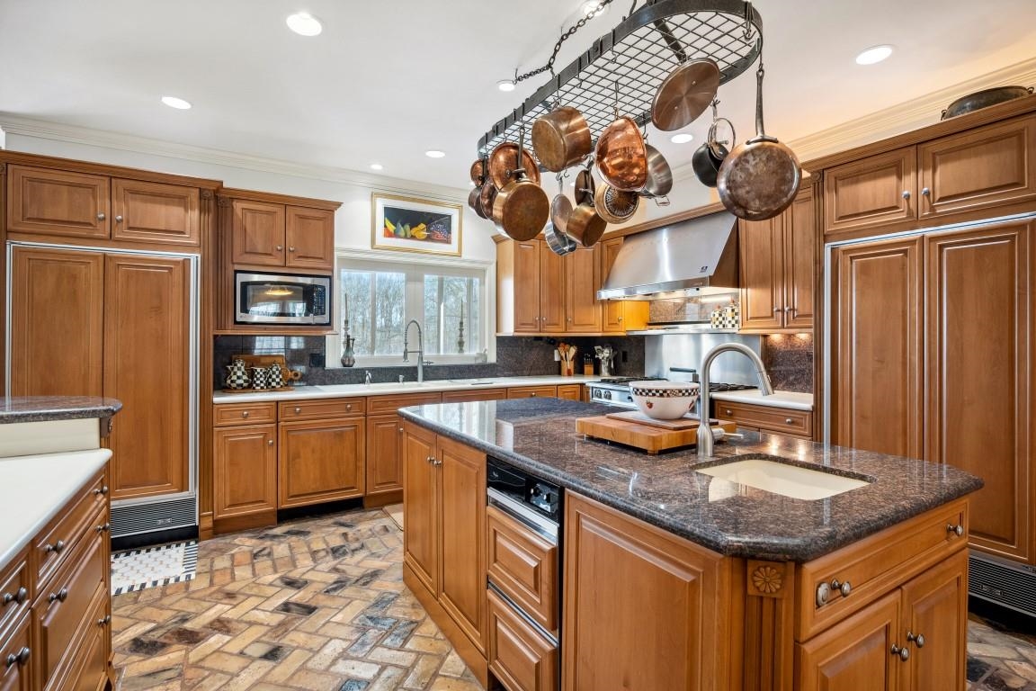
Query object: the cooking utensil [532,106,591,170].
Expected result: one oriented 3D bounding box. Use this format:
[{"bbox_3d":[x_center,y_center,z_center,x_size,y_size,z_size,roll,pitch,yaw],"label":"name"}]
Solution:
[{"bbox_3d":[0.170,-0.799,1.790,0.150,0.210,0.210,-35,19,-17],"label":"cooking utensil"}]

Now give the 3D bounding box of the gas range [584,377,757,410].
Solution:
[{"bbox_3d":[1.252,0.807,3.847,0.740,0.930,1.200,0,0,-32],"label":"gas range"}]

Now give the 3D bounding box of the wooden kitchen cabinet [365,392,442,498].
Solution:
[{"bbox_3d":[-1.074,0.786,4.039,0.650,0.780,0.600,0,0,-32],"label":"wooden kitchen cabinet"}]

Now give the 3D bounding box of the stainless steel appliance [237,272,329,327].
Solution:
[{"bbox_3d":[-1.825,-0.333,3.559,0.630,0.380,0.450,0,0,-32],"label":"stainless steel appliance"}]

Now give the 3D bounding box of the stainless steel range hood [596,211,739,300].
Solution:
[{"bbox_3d":[1.380,-0.752,4.055,0.719,0.640,1.241,0,0,-30],"label":"stainless steel range hood"}]

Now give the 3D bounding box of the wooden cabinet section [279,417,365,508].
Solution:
[{"bbox_3d":[-1.582,0.860,3.646,0.602,0.620,0.540,0,0,-33],"label":"wooden cabinet section"}]

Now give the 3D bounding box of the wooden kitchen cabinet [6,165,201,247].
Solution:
[{"bbox_3d":[-2.579,-0.817,3.028,0.867,0.358,0.699,0,0,-30],"label":"wooden kitchen cabinet"}]

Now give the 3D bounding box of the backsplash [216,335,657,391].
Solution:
[{"bbox_3d":[-0.525,0.130,4.242,3.841,0.441,0.827,0,0,-30],"label":"backsplash"}]

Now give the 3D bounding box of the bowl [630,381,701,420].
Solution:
[{"bbox_3d":[0.602,0.224,1.880,0.290,0.145,0.290,0,0,0],"label":"bowl"}]

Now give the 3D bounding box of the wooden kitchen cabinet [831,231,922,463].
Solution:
[{"bbox_3d":[2.112,0.187,2.577,0.570,1.460,0.420,0,0,-32],"label":"wooden kitchen cabinet"}]

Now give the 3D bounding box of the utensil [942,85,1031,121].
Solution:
[{"bbox_3d":[2.265,-1.111,2.232,0.315,0.158,0.364,0,0,-30],"label":"utensil"}]

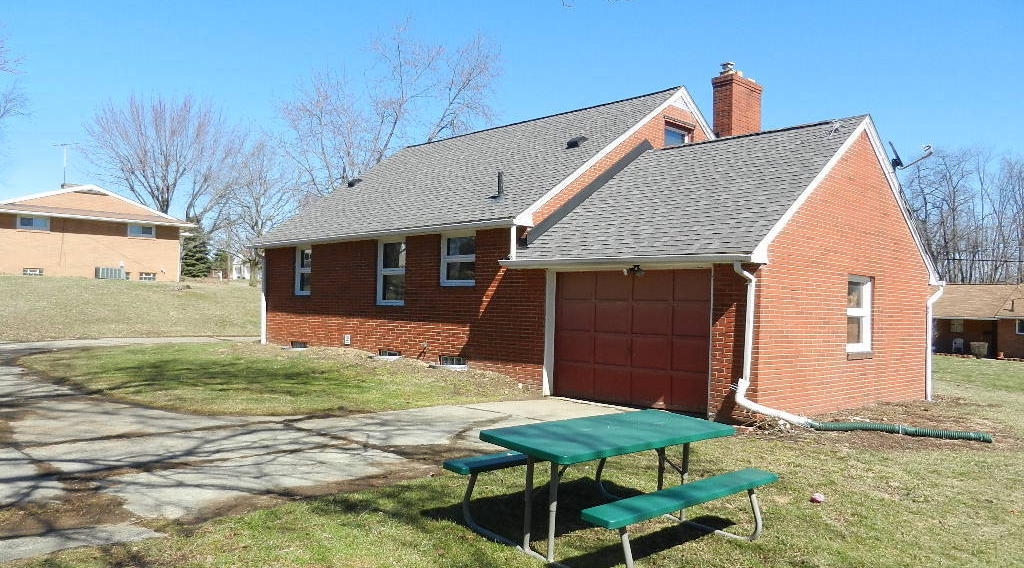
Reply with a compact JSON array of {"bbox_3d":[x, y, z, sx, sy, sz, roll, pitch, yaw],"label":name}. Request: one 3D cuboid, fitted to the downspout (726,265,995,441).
[{"bbox_3d":[4.269,0.817,9.187,3.050,2.180,0.400,1,-2,16],"label":"downspout"}]

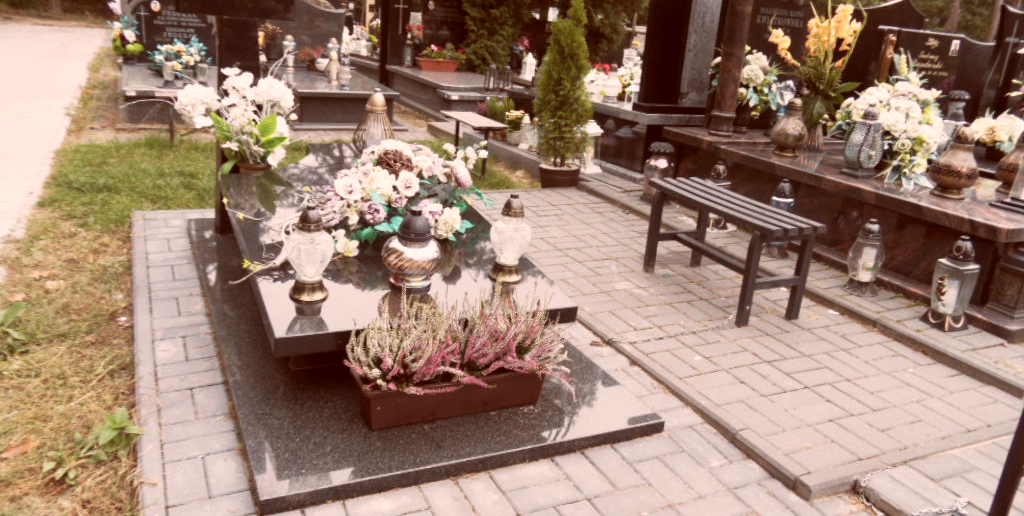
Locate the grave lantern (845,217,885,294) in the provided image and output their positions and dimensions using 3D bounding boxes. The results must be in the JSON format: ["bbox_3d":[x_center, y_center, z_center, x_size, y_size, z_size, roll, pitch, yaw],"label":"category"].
[{"bbox_3d":[1.778,-0.003,3.570,0.185,0.360,0.185,-4,19,-27],"label":"grave lantern"}]

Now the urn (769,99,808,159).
[{"bbox_3d":[1.681,-0.784,4.300,0.225,0.335,0.225,-4,19,-27],"label":"urn"}]

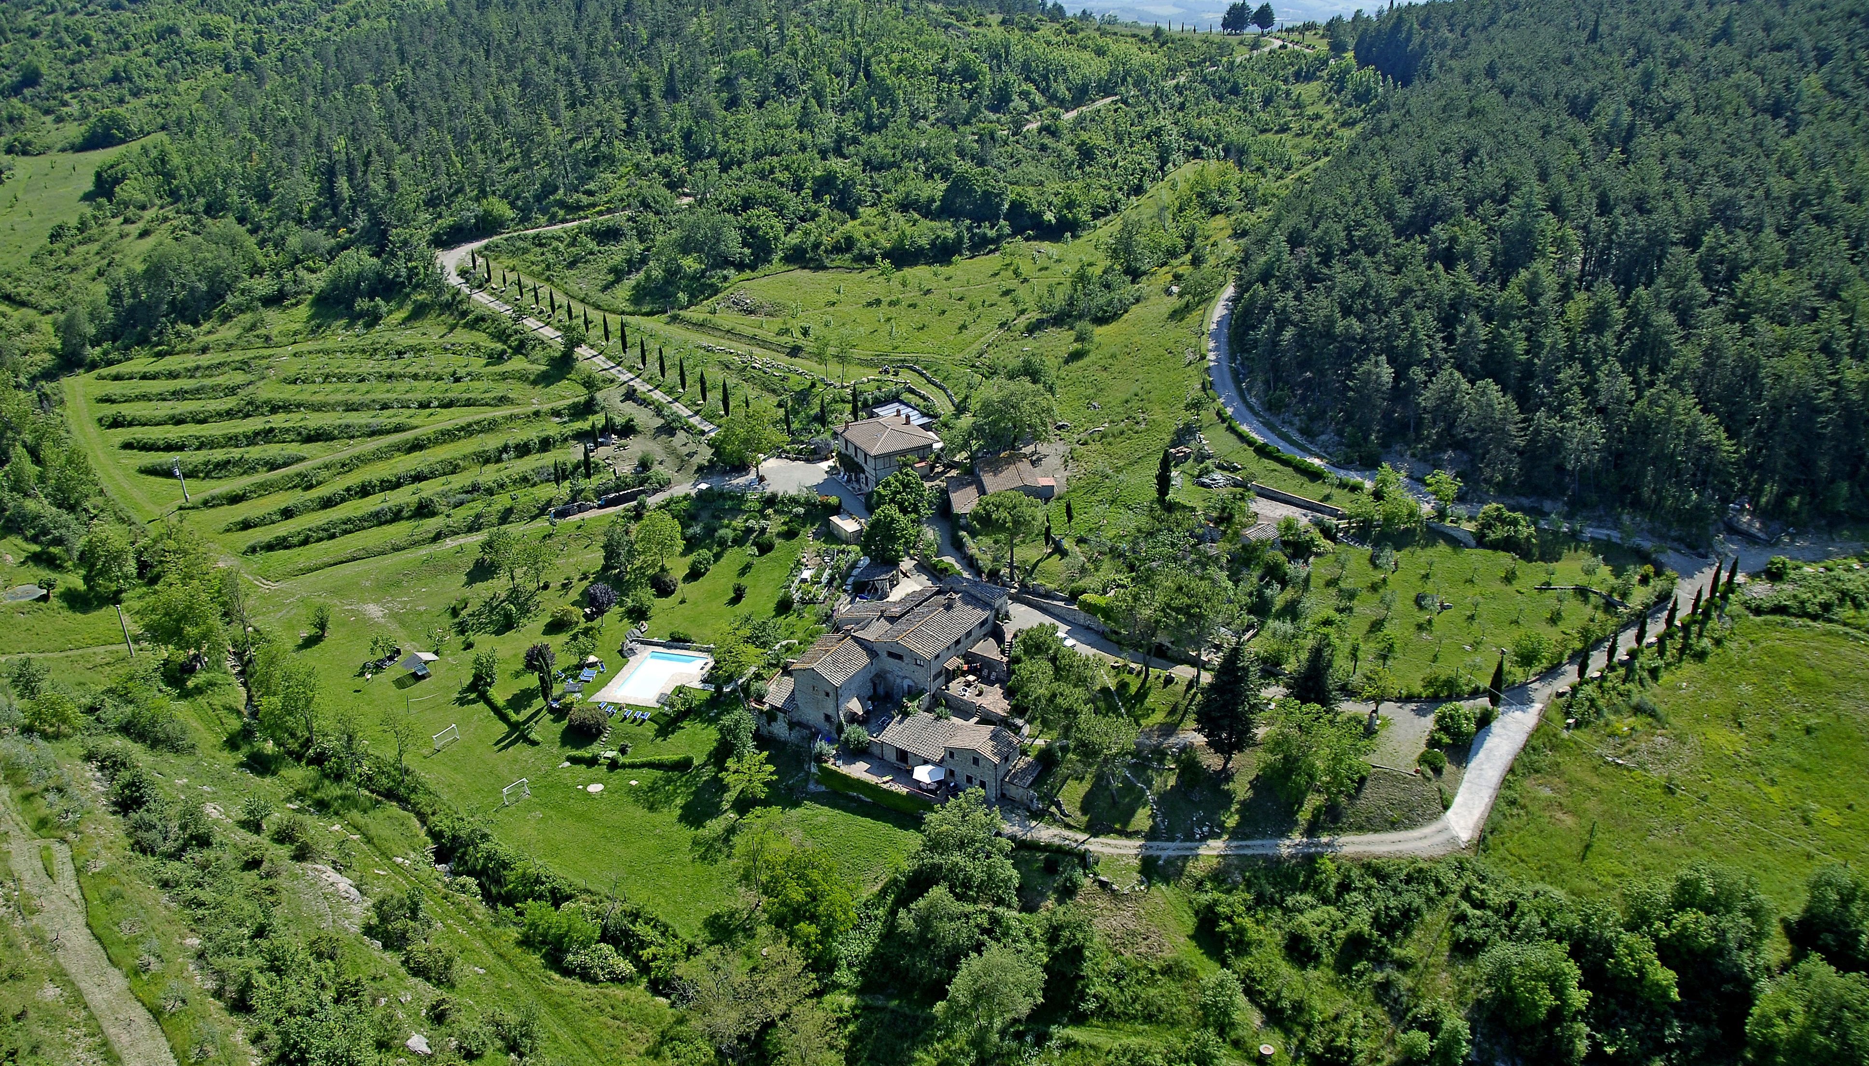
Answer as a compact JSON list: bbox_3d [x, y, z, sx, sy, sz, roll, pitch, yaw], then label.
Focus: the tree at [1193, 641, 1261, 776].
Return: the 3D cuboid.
[{"bbox_3d":[35.452,20.730,167.092,7.400,18.200,7.400,0,24,0],"label":"tree"}]

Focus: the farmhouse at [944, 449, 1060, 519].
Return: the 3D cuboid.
[{"bbox_3d":[11.356,-7.716,236.515,18.300,5.300,17.800,-2,24,-5],"label":"farmhouse"}]

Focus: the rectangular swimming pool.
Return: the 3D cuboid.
[{"bbox_3d":[-37.589,20.410,194.301,8.500,1.450,12.200,6,25,13],"label":"rectangular swimming pool"}]

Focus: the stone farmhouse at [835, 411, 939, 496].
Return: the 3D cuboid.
[{"bbox_3d":[-8.522,-15.869,251.383,14.000,8.500,16.100,-13,27,-27],"label":"stone farmhouse"}]

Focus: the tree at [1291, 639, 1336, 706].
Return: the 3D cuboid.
[{"bbox_3d":[49.666,17.995,180.610,6.000,11.200,6.000,0,24,0],"label":"tree"}]

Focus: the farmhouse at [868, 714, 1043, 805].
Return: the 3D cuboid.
[{"bbox_3d":[2.534,26.173,171.830,18.800,6.400,7.000,15,28,30],"label":"farmhouse"}]

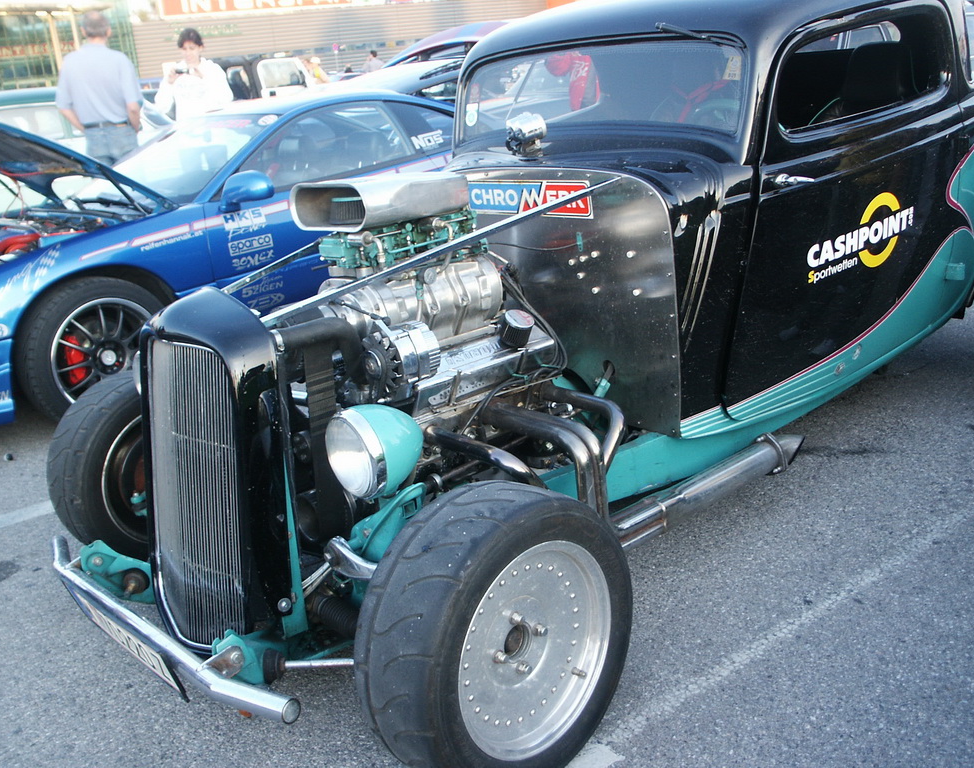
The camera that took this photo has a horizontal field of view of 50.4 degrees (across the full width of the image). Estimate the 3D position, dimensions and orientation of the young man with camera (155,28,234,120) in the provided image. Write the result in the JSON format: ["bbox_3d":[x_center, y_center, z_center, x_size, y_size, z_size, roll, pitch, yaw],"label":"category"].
[{"bbox_3d":[-1.922,-1.593,7.244,0.530,1.700,0.420,-6,17,-3],"label":"young man with camera"}]

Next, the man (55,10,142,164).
[{"bbox_3d":[-2.341,-1.458,6.654,0.550,1.770,0.340,-11,18,-18],"label":"man"}]

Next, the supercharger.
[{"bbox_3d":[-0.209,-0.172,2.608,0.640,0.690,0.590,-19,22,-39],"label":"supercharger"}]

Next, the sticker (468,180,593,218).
[{"bbox_3d":[0.104,-0.524,2.909,0.008,0.105,0.520,-19,22,-39],"label":"sticker"}]

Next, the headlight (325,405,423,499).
[{"bbox_3d":[-0.214,0.127,2.163,0.180,0.185,0.183,-19,22,-39],"label":"headlight"}]

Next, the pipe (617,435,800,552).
[{"bbox_3d":[0.592,0.258,2.700,0.800,0.120,0.115,-19,22,-39],"label":"pipe"}]

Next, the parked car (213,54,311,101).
[{"bbox_3d":[-4.387,-5.700,20.600,3.650,1.720,1.620,-17,21,-30],"label":"parked car"}]

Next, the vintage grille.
[{"bbox_3d":[-0.661,0.240,2.303,0.080,0.690,0.400,-11,16,-41],"label":"vintage grille"}]

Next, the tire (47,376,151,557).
[{"bbox_3d":[-0.964,0.244,3.016,0.568,0.568,0.207,-19,22,-39],"label":"tire"}]

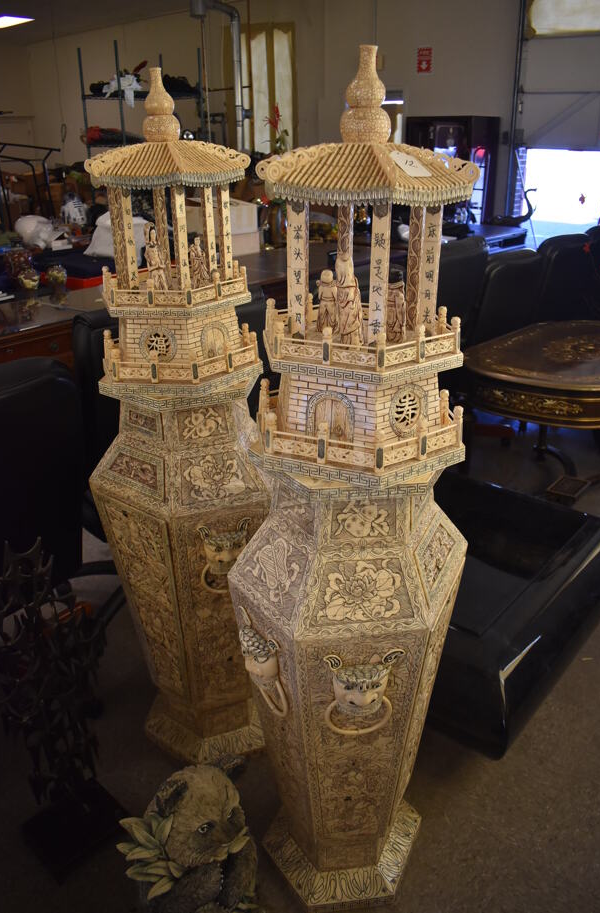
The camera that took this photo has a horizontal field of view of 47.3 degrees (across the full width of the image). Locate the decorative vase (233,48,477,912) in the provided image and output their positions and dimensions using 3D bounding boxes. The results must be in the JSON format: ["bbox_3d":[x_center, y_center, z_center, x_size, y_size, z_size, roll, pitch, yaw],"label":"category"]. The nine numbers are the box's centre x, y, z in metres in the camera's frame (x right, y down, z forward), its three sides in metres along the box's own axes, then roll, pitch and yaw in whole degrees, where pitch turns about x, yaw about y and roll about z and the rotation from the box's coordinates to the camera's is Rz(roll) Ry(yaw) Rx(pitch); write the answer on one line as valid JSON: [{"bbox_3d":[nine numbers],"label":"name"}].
[{"bbox_3d":[0.099,0.188,1.298,0.393,1.671,0.496,11,28,22],"label":"decorative vase"}]

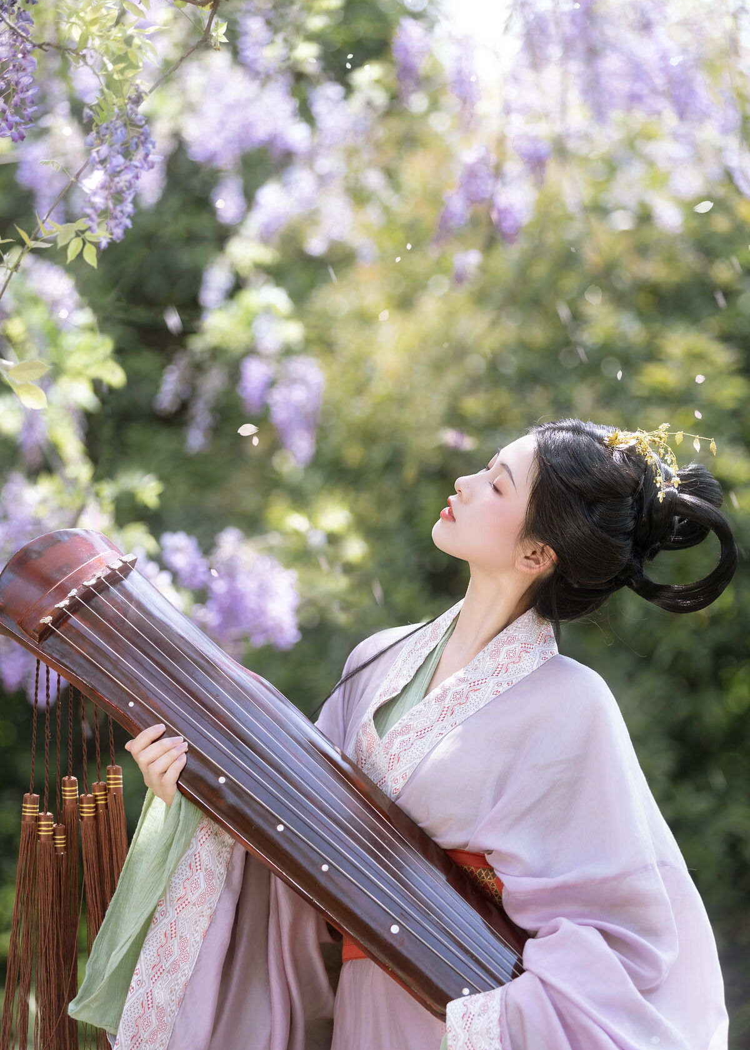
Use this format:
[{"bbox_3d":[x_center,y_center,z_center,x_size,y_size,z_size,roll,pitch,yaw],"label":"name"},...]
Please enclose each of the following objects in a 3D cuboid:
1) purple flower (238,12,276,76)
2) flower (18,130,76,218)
[{"bbox_3d":[-0.248,-1.008,8.000,0.081,0.134,0.076,0,-2,0],"label":"purple flower"},{"bbox_3d":[-0.569,-0.605,6.600,0.103,0.152,0.093,0,-3,0],"label":"flower"}]

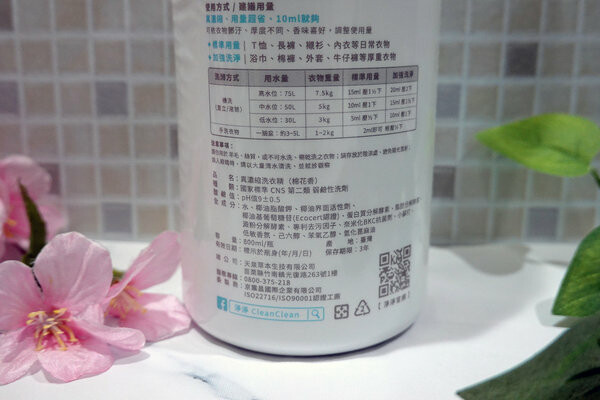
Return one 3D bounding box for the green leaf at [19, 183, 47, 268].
[{"bbox_3d":[-0.099,0.010,0.247,0.011,0.032,0.008,-12,13,-23],"label":"green leaf"}]

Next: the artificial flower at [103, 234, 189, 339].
[{"bbox_3d":[-0.054,0.029,0.230,0.035,0.034,0.031,-7,13,-33],"label":"artificial flower"}]

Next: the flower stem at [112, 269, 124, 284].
[{"bbox_3d":[-0.067,0.028,0.242,0.006,0.006,0.008,-8,14,-37],"label":"flower stem"}]

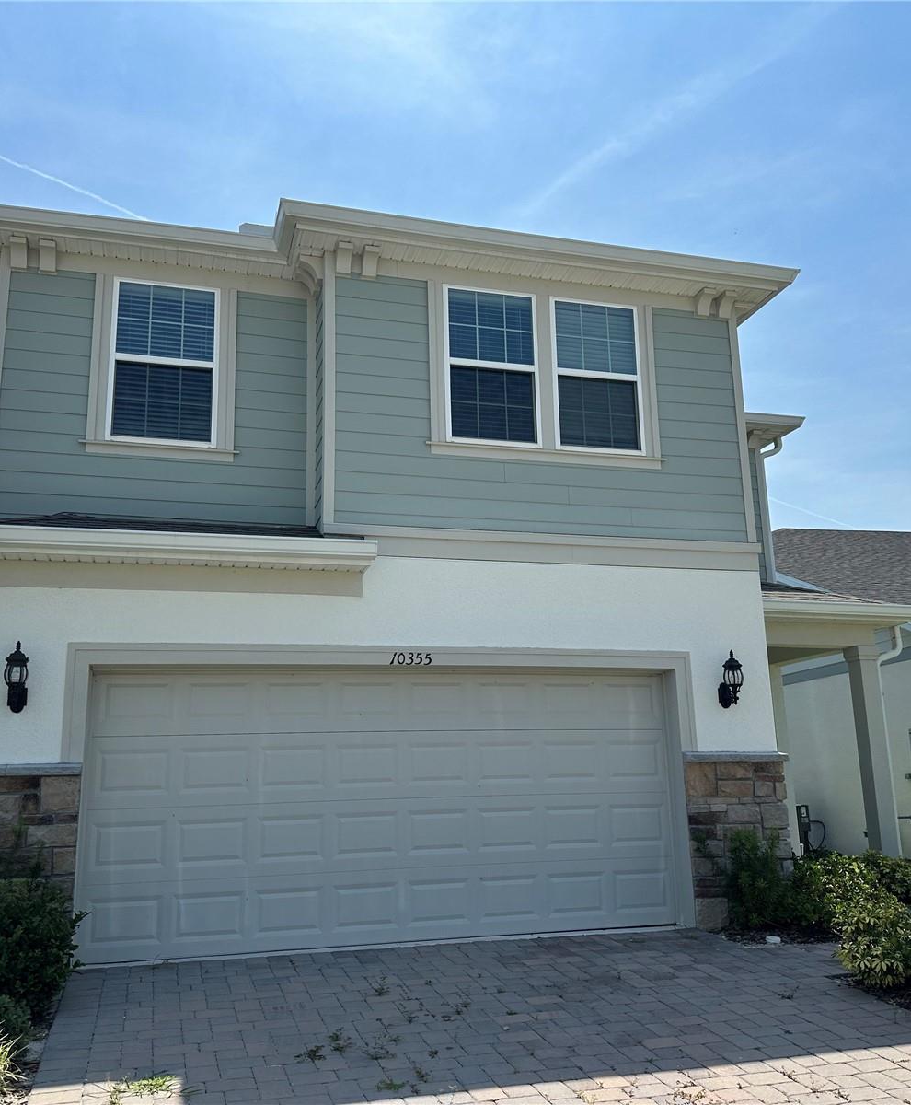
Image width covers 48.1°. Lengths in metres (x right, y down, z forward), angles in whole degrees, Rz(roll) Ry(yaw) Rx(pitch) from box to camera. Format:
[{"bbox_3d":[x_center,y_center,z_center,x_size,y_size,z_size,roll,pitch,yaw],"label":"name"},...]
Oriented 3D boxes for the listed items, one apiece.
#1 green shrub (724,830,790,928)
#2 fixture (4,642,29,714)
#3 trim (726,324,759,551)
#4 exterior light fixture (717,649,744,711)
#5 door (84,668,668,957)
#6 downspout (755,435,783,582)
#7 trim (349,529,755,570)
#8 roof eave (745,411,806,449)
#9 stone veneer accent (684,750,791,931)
[{"bbox_3d":[2.489,2.683,8.373,0.540,0.800,0.510,2,-14,-16],"label":"green shrub"},{"bbox_3d":[-3.178,0.909,7.405,0.175,0.512,0.230,2,-14,-16],"label":"fixture"},{"bbox_3d":[2.741,-1.202,9.807,0.090,2.315,0.090,2,-14,-16],"label":"trim"},{"bbox_3d":[2.424,1.111,8.973,0.190,0.500,0.270,2,-14,-16],"label":"exterior light fixture"},{"bbox_3d":[-0.434,2.033,8.261,4.850,2.130,0.100,2,-14,-16],"label":"door"},{"bbox_3d":[4.366,-0.584,13.924,0.440,2.090,0.110,2,-14,-16],"label":"downspout"},{"bbox_3d":[0.979,-0.024,8.972,3.890,0.272,0.060,2,-14,-16],"label":"trim"},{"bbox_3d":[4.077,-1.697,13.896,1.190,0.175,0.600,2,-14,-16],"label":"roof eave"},{"bbox_3d":[2.444,2.466,8.856,1.060,1.425,0.180,2,-14,-16],"label":"stone veneer accent"}]

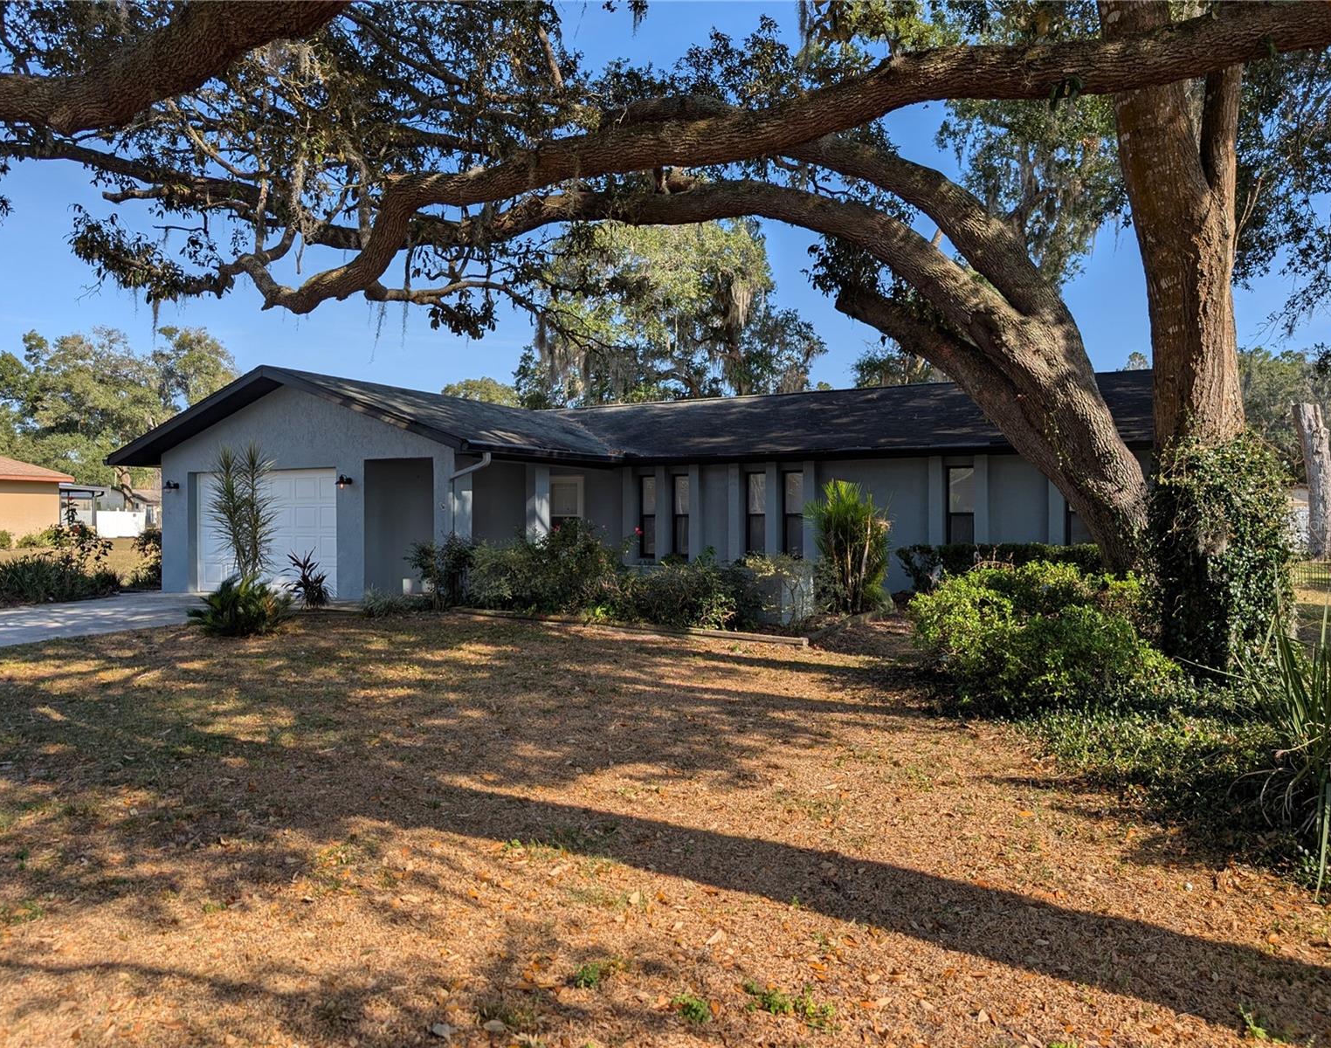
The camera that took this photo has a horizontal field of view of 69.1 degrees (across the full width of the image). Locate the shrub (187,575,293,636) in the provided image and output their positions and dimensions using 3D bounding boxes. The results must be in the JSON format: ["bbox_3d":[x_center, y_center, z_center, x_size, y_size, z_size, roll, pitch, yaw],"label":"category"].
[{"bbox_3d":[-5.509,0.999,12.497,1.250,0.700,1.200,0,0,22],"label":"shrub"}]

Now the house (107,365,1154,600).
[{"bbox_3d":[0.570,-0.788,19.993,18.680,4.110,13.120,0,0,28],"label":"house"}]

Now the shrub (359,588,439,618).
[{"bbox_3d":[-3.951,1.123,14.413,1.100,0.380,0.750,0,0,19],"label":"shrub"}]

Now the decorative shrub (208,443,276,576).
[{"bbox_3d":[-5.717,0.148,13.091,0.880,2.400,0.880,0,0,22],"label":"decorative shrub"}]

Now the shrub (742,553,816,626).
[{"bbox_3d":[1.485,0.844,12.647,0.900,0.900,0.750,0,0,19],"label":"shrub"}]

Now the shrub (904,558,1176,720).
[{"bbox_3d":[3.255,0.865,8.400,2.150,1.000,1.800,0,0,3],"label":"shrub"}]

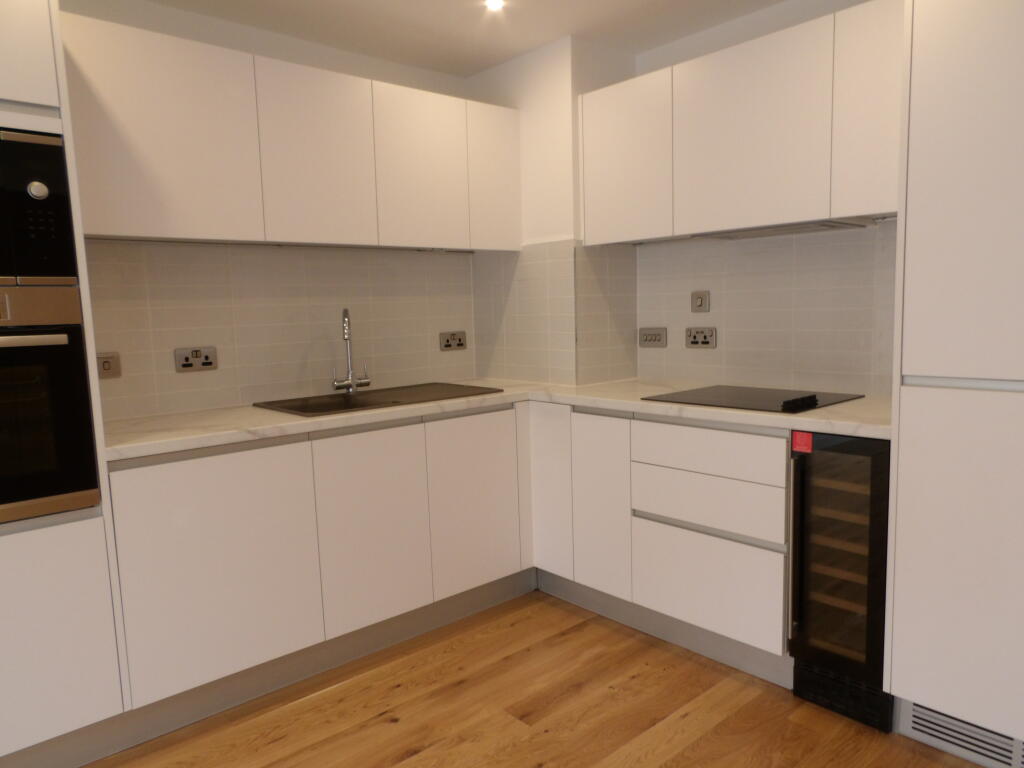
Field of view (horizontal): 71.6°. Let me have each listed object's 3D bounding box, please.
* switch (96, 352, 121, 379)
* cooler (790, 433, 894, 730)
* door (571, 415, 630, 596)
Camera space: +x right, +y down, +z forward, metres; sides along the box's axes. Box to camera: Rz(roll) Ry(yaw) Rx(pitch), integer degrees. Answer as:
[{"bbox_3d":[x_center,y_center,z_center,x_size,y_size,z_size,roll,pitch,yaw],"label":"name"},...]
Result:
[{"bbox_3d":[-1.402,-0.062,2.457,0.087,0.087,0.010,-7,8,-41],"label":"switch"},{"bbox_3d":[1.143,0.550,2.238,0.570,0.863,0.295,-7,8,-41],"label":"cooler"},{"bbox_3d":[0.354,0.465,2.749,0.020,0.693,0.294,-7,8,-41],"label":"door"}]

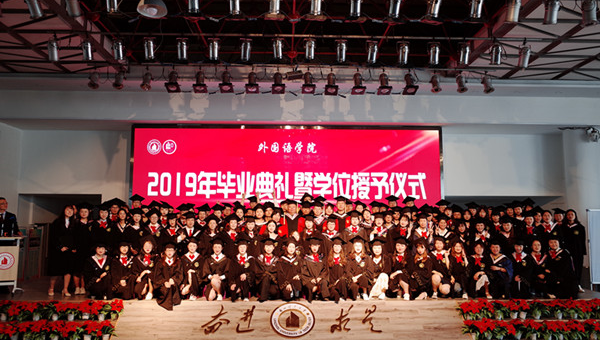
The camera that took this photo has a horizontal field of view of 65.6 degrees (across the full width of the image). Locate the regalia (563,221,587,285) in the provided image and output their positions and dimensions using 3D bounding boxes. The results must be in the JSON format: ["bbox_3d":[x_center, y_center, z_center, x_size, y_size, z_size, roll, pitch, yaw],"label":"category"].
[{"bbox_3d":[5.434,1.633,9.209,0.480,1.200,0.340,-1,-6,14],"label":"regalia"}]

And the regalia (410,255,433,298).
[{"bbox_3d":[2.100,1.832,8.150,0.450,0.740,0.520,-1,-6,9],"label":"regalia"}]

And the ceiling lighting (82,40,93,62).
[{"bbox_3d":[-3.413,-1.919,7.472,0.180,0.320,0.240,0,-6,-2],"label":"ceiling lighting"}]

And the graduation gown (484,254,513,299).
[{"bbox_3d":[3.786,1.994,8.878,0.473,0.757,0.580,-3,-7,28],"label":"graduation gown"}]

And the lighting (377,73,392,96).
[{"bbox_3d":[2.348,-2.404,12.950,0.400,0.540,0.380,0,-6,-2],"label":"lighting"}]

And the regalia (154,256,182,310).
[{"bbox_3d":[-2.354,2.024,8.380,0.520,0.880,0.620,0,-6,0],"label":"regalia"}]

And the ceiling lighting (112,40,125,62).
[{"bbox_3d":[-3.076,-2.006,7.886,0.190,0.310,0.230,0,-6,0],"label":"ceiling lighting"}]

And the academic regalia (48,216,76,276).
[{"bbox_3d":[-4.525,1.440,8.866,0.470,1.129,0.340,4,-7,-33],"label":"academic regalia"}]

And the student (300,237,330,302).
[{"bbox_3d":[0.267,1.769,8.400,0.530,1.120,0.660,0,-6,0],"label":"student"}]

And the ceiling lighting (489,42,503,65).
[{"bbox_3d":[4.529,-2.698,10.787,0.290,0.460,0.330,0,-6,-2],"label":"ceiling lighting"}]

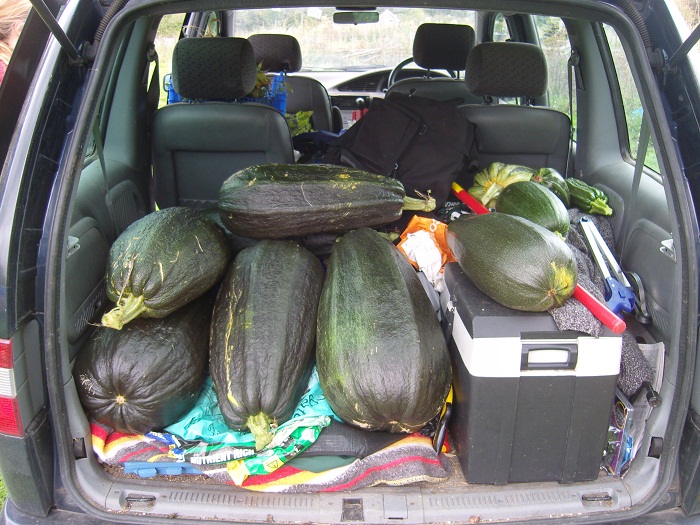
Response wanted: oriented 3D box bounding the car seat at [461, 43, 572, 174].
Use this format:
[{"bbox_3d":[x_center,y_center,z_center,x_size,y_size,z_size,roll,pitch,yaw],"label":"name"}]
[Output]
[{"bbox_3d":[0.465,-0.303,2.566,0.445,1.020,0.640,1,21,1],"label":"car seat"}]

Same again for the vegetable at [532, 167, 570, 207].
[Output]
[{"bbox_3d":[0.565,-0.206,1.936,0.150,0.120,0.120,-15,24,-38],"label":"vegetable"}]

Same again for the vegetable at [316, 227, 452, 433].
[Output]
[{"bbox_3d":[0.064,0.147,1.747,0.310,0.310,0.690,-2,31,-7],"label":"vegetable"}]

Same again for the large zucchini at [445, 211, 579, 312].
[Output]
[{"bbox_3d":[0.323,-0.011,1.405,0.175,0.175,0.330,-12,29,-29],"label":"large zucchini"}]

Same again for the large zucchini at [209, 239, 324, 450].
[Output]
[{"bbox_3d":[-0.212,0.155,1.756,0.280,0.280,0.720,-1,31,-2],"label":"large zucchini"}]

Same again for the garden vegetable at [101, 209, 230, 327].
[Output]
[{"bbox_3d":[-0.441,0.012,1.662,0.260,0.260,0.480,1,25,4],"label":"garden vegetable"}]

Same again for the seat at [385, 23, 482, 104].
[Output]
[{"bbox_3d":[0.415,-0.595,3.290,0.500,1.050,0.660,1,21,1],"label":"seat"}]

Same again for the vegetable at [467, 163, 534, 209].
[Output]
[{"bbox_3d":[0.433,-0.214,1.965,0.200,0.140,0.155,-15,24,-38],"label":"vegetable"}]

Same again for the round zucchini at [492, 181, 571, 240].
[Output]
[{"bbox_3d":[0.478,-0.137,1.812,0.145,0.145,0.260,-9,30,-24],"label":"round zucchini"}]

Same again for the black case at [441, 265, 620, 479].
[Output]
[{"bbox_3d":[0.388,0.230,1.599,0.300,0.394,0.380,-1,19,-3],"label":"black case"}]

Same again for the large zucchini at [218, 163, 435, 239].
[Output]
[{"bbox_3d":[-0.068,-0.204,2.059,0.630,0.210,0.220,-4,21,-9],"label":"large zucchini"}]

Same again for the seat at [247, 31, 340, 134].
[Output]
[{"bbox_3d":[-0.345,-0.576,3.447,0.560,1.080,0.700,0,19,0],"label":"seat"}]

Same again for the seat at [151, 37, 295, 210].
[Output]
[{"bbox_3d":[-0.392,-0.308,2.565,0.445,1.020,0.640,1,21,1],"label":"seat"}]

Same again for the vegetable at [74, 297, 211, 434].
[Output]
[{"bbox_3d":[-0.513,0.252,1.732,0.290,0.280,0.460,1,19,3],"label":"vegetable"}]

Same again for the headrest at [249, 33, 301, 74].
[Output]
[{"bbox_3d":[-0.339,-0.909,2.991,0.265,0.170,0.120,1,21,1],"label":"headrest"}]

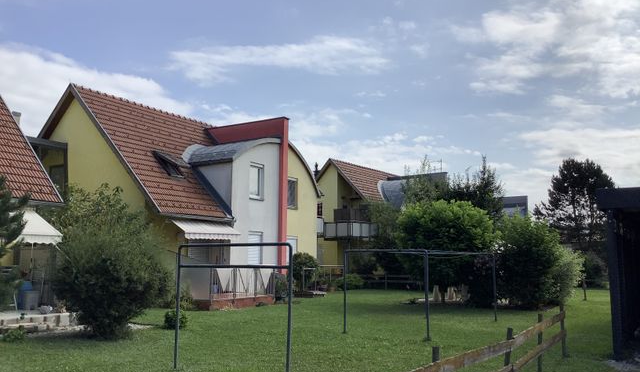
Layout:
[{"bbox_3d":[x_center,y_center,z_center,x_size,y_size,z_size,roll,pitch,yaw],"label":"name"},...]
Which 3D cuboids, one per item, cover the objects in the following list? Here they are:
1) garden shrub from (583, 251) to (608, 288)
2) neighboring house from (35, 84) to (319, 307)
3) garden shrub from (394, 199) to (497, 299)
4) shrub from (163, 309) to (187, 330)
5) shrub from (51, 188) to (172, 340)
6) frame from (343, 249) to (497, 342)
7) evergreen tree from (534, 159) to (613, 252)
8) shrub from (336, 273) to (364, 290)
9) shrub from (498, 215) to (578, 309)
[{"bbox_3d":[17.104,5.134,35.644,1.900,2.230,1.900,-3,-8,25],"label":"garden shrub"},{"bbox_3d":[-6.192,0.730,25.829,10.900,8.300,11.300,-4,-9,30],"label":"neighboring house"},{"bbox_3d":[4.827,2.485,21.864,3.730,3.880,3.700,-1,-8,12],"label":"garden shrub"},{"bbox_3d":[-3.344,3.073,13.265,0.580,0.470,0.580,2,-8,-14],"label":"shrub"},{"bbox_3d":[-4.544,1.573,12.499,2.500,3.240,2.600,3,-8,-20],"label":"shrub"},{"bbox_3d":[2.581,2.498,13.866,1.970,1.800,4.300,-5,-9,34],"label":"frame"},{"bbox_3d":[20.591,2.644,46.048,6.030,9.850,6.030,-3,-8,24],"label":"evergreen tree"},{"bbox_3d":[1.629,5.088,30.602,1.490,0.930,1.400,0,-7,3],"label":"shrub"},{"bbox_3d":[7.675,2.607,20.135,2.630,3.220,2.800,-3,-8,21],"label":"shrub"}]

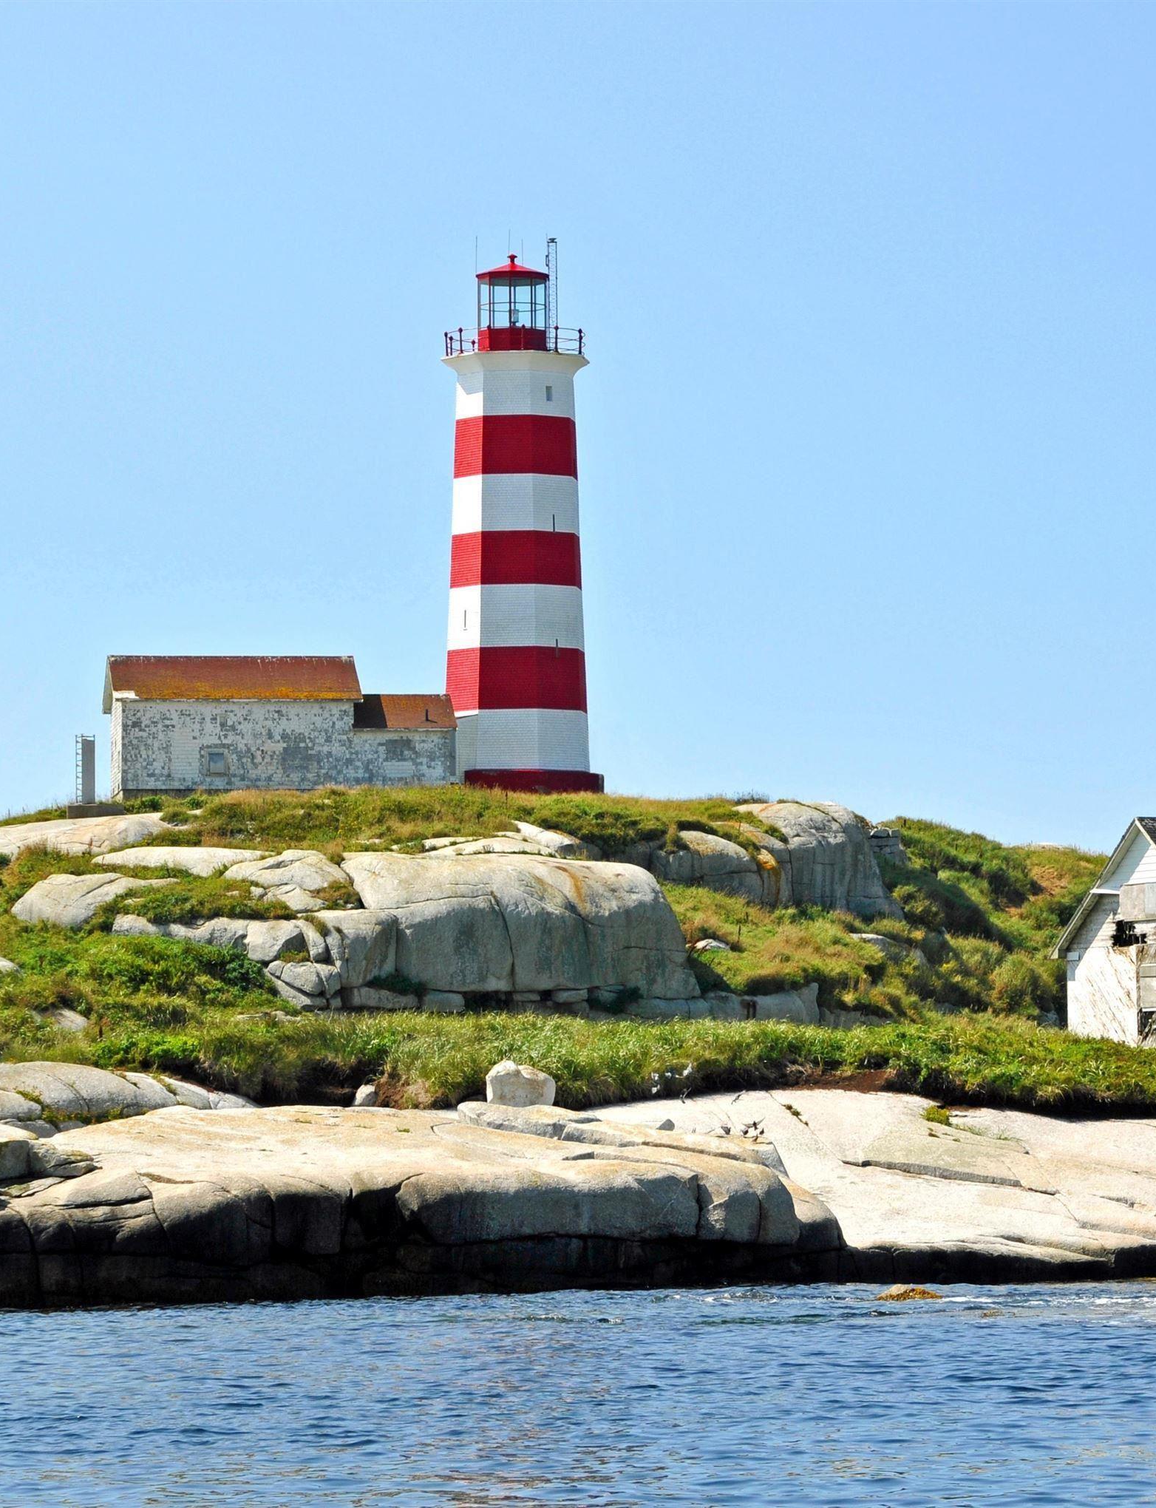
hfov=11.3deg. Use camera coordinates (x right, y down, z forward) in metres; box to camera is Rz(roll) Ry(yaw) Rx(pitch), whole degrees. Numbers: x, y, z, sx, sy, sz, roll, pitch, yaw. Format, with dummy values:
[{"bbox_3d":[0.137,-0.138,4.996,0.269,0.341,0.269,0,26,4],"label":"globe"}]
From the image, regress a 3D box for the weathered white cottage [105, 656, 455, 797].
[{"bbox_3d":[-13.408,-1.046,262.164,15.200,6.650,7.100,0,-5,-8],"label":"weathered white cottage"}]

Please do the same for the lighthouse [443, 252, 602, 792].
[{"bbox_3d":[-2.762,-10.386,265.963,7.300,24.700,7.300,0,-5,-8],"label":"lighthouse"}]

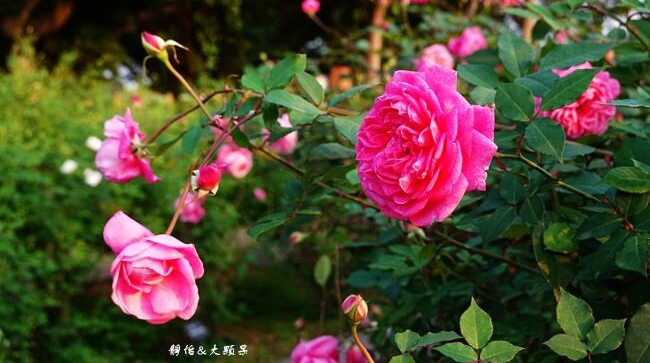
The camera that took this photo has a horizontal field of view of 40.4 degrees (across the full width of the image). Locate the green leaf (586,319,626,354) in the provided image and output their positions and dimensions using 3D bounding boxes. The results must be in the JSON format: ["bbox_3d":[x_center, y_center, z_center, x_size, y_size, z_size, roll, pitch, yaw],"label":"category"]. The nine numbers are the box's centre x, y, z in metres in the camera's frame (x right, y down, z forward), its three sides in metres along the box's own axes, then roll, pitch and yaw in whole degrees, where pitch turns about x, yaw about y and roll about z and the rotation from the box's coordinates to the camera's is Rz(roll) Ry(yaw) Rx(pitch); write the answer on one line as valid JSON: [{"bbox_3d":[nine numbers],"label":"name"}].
[{"bbox_3d":[0.215,0.117,0.670,0.038,0.019,0.008,-38,-22,-11],"label":"green leaf"}]

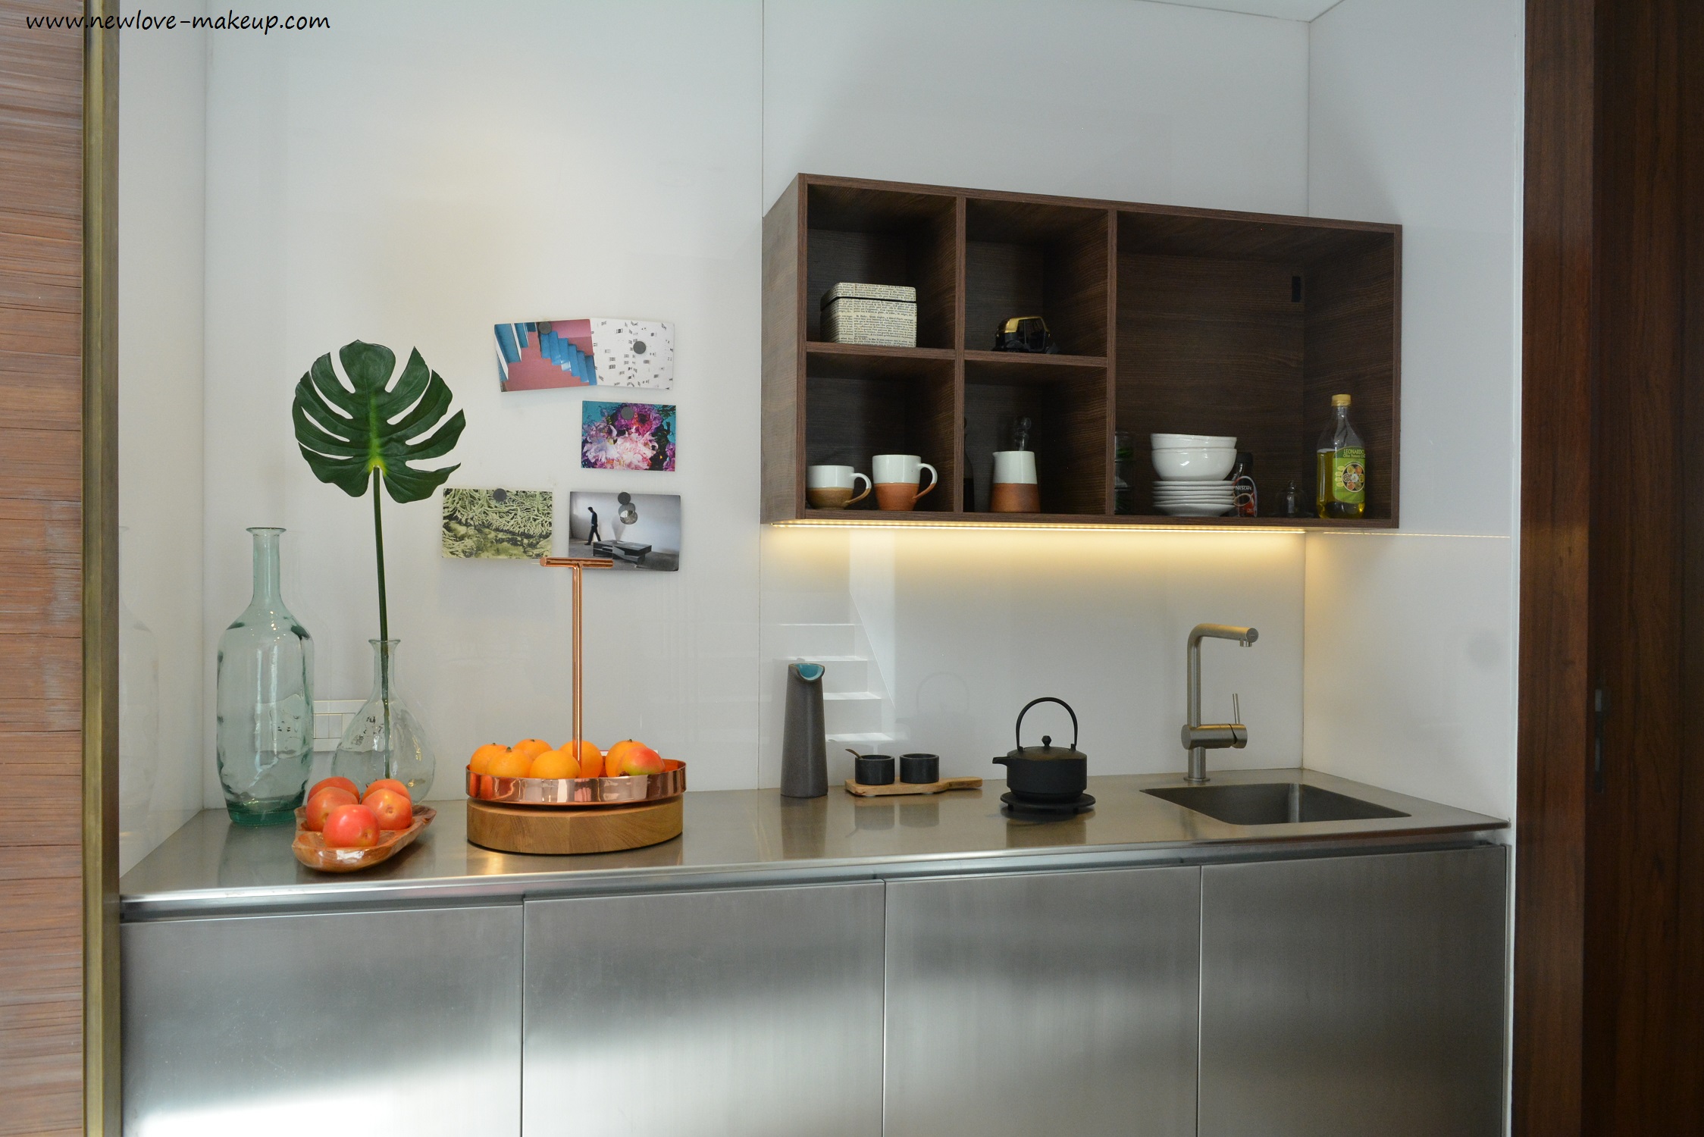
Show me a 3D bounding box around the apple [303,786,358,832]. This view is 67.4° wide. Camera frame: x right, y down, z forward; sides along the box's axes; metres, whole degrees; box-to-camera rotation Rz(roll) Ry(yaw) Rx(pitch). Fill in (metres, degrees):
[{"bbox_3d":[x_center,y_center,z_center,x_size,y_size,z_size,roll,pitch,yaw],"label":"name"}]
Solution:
[{"bbox_3d":[-0.800,0.374,1.969,0.082,0.075,0.082,0,0,-15],"label":"apple"}]

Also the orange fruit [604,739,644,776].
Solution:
[{"bbox_3d":[-0.374,0.323,2.122,0.074,0.072,0.074,0,0,-15],"label":"orange fruit"}]

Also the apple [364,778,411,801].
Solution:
[{"bbox_3d":[-0.741,0.374,2.042,0.081,0.074,0.081,0,0,-15],"label":"apple"}]

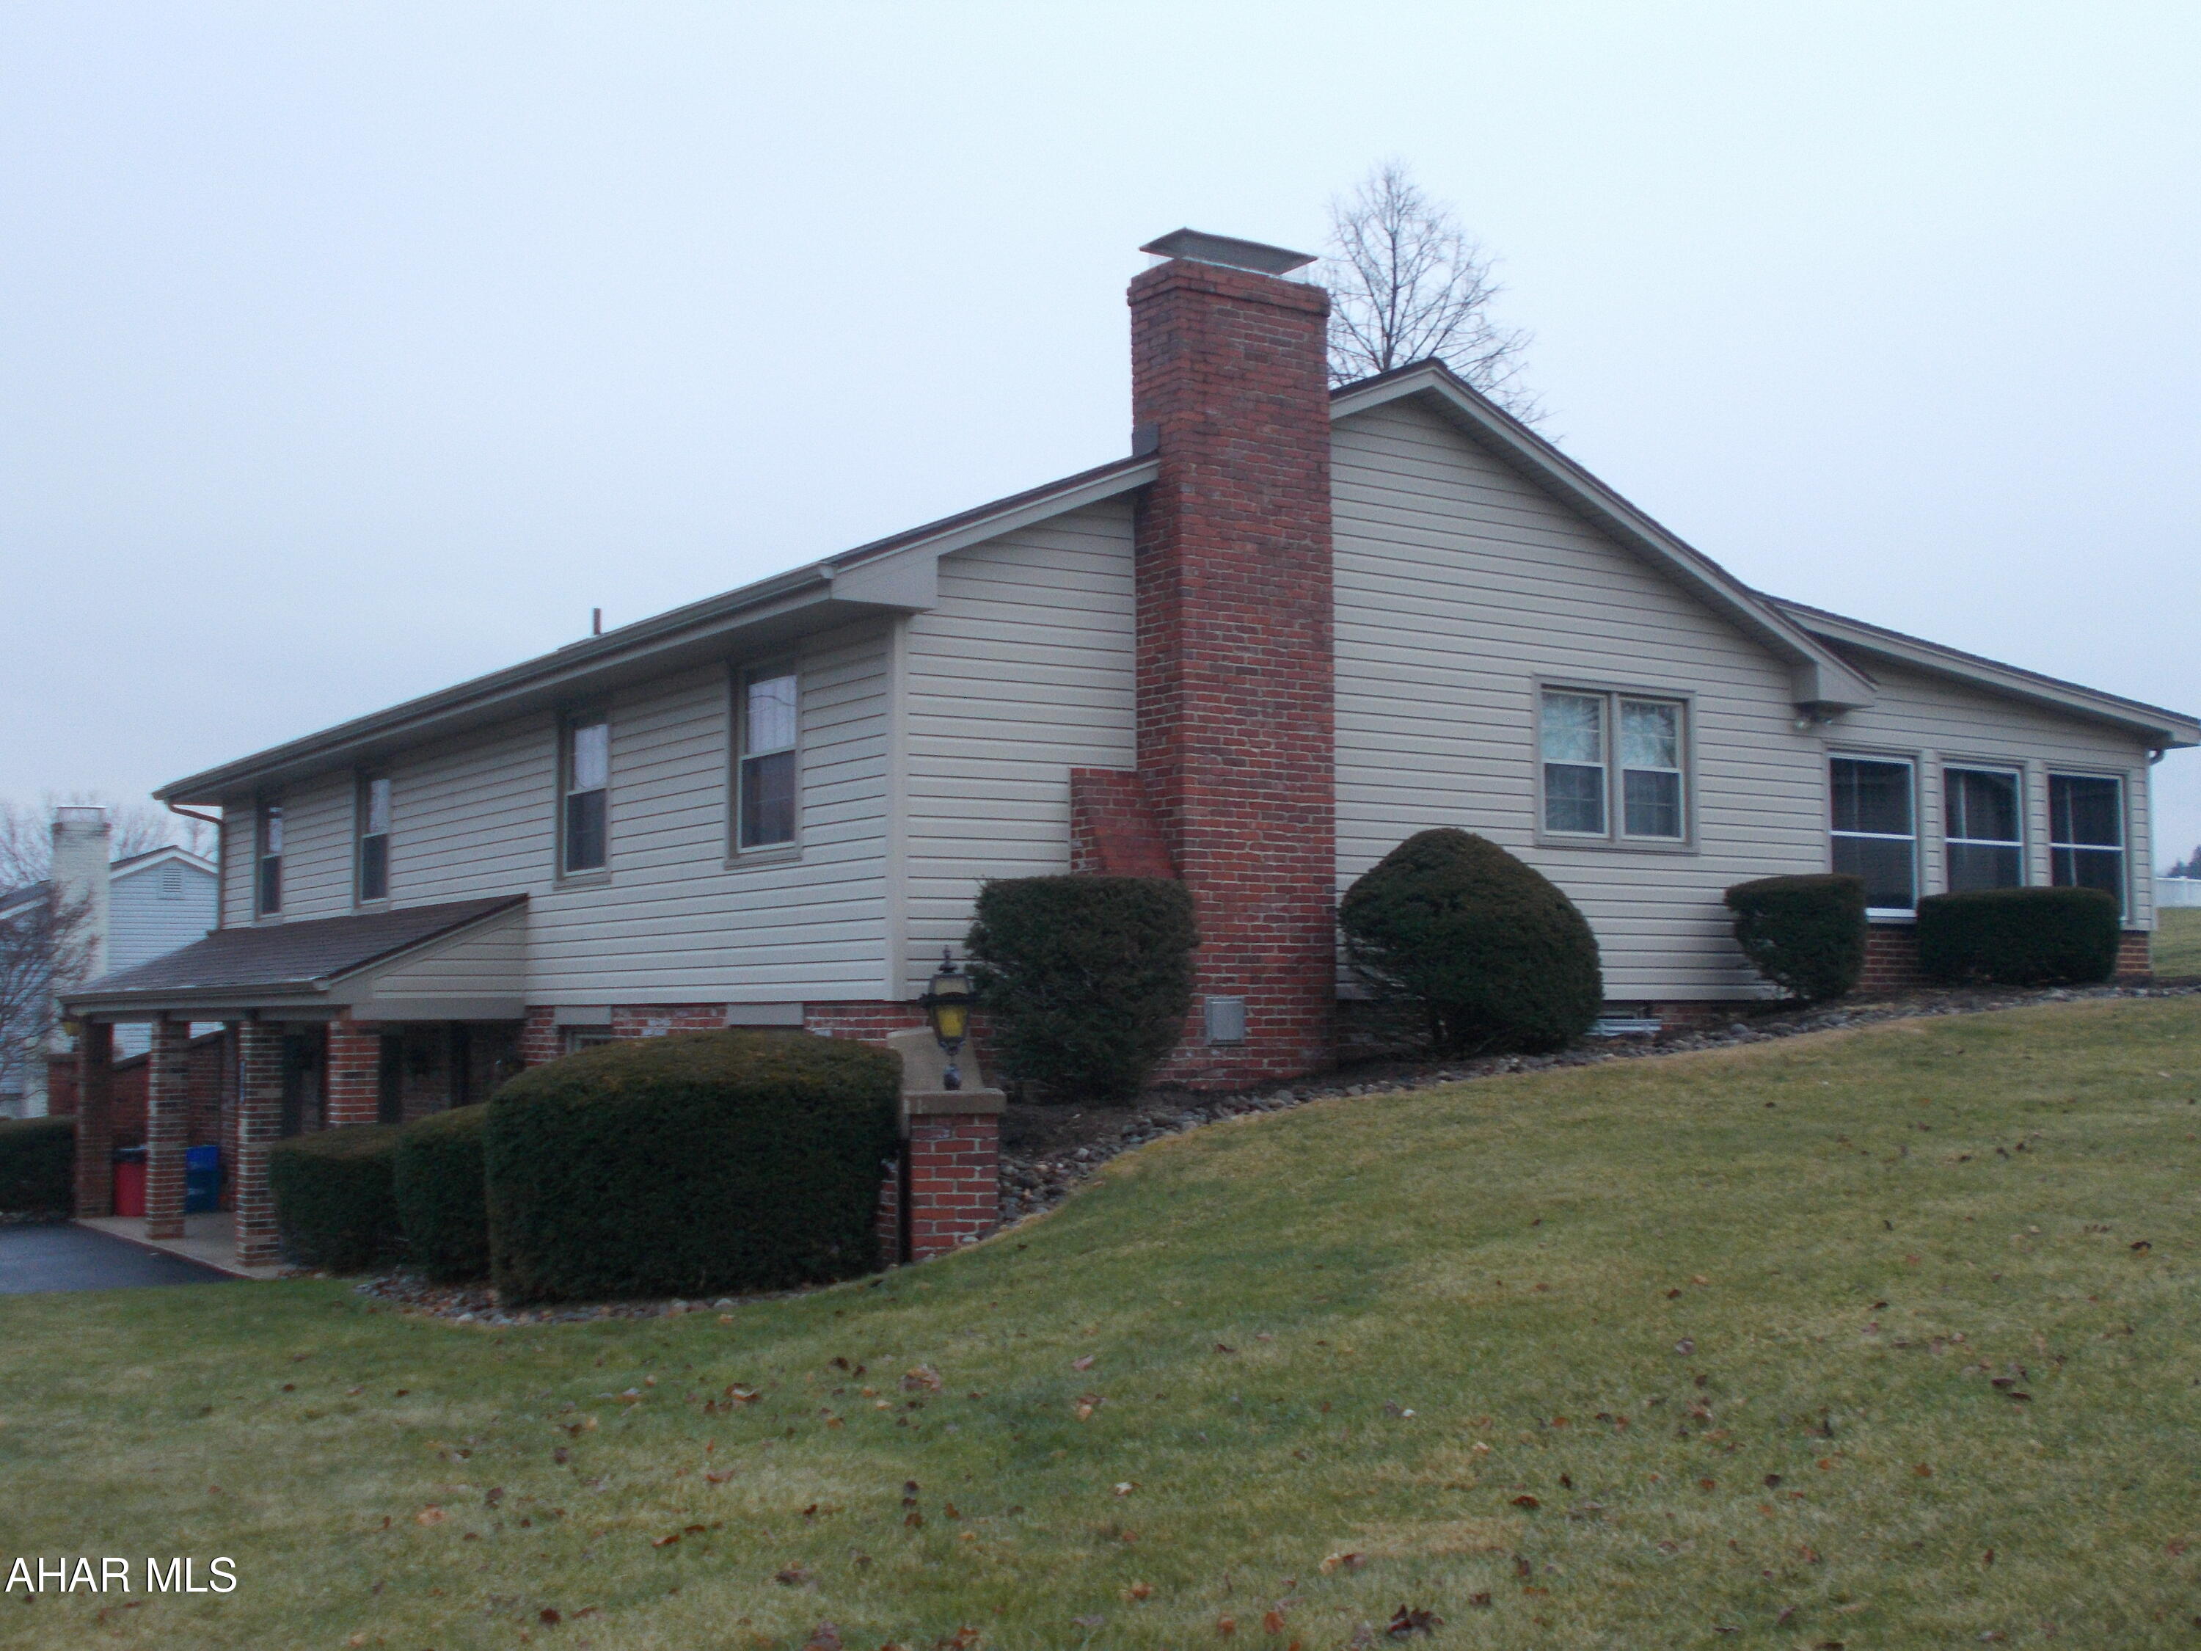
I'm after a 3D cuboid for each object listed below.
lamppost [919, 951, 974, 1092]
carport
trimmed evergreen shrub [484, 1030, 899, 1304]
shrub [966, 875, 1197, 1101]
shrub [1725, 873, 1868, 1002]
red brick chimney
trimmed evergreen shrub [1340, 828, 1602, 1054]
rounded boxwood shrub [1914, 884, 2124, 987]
[{"bbox_3d":[-0.770,0.983,12.550,0.265,0.720,0.265,0,-5,-3],"label":"lamppost"},{"bbox_3d":[-8.359,2.473,24.422,1.680,3.220,10.400,3,-5,-34],"label":"carport"},{"bbox_3d":[-2.310,1.900,13.972,2.027,1.479,2.189,3,-5,-34],"label":"trimmed evergreen shrub"},{"bbox_3d":[-0.116,0.974,14.793,1.246,1.332,1.246,0,-5,0],"label":"shrub"},{"bbox_3d":[5.310,0.854,18.920,0.962,0.979,0.934,3,-5,-34],"label":"shrub"},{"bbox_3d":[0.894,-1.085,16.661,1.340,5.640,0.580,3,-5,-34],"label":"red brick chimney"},{"bbox_3d":[2.474,0.778,16.604,1.614,1.512,1.614,0,-5,0],"label":"trimmed evergreen shrub"},{"bbox_3d":[7.634,0.919,20.593,1.999,0.826,0.859,3,-5,-34],"label":"rounded boxwood shrub"}]

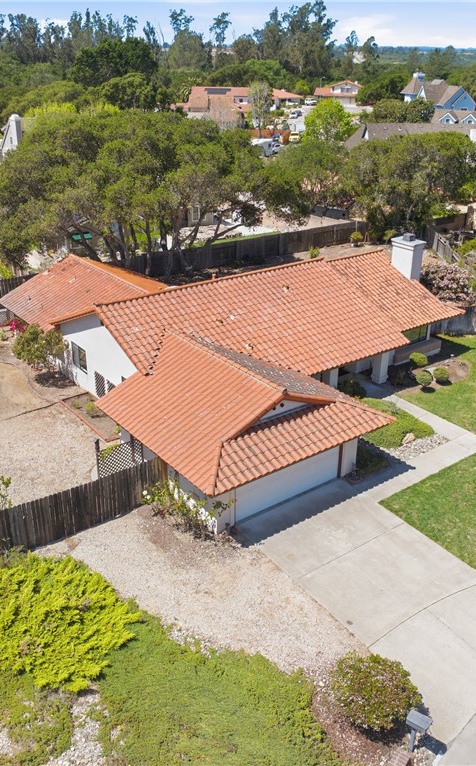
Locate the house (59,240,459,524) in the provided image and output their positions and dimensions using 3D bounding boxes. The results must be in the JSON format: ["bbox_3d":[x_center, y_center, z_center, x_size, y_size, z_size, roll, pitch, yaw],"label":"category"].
[{"bbox_3d":[0.491,-3.093,34.756,19.800,5.400,21.600,-18,31,-33],"label":"house"}]

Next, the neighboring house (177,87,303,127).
[{"bbox_3d":[0.368,-69.577,174.000,30.000,6.000,20.000,0,25,0],"label":"neighboring house"}]

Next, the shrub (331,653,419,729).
[{"bbox_3d":[3.430,7.600,17.750,2.200,1.400,2.050,7,26,14],"label":"shrub"}]

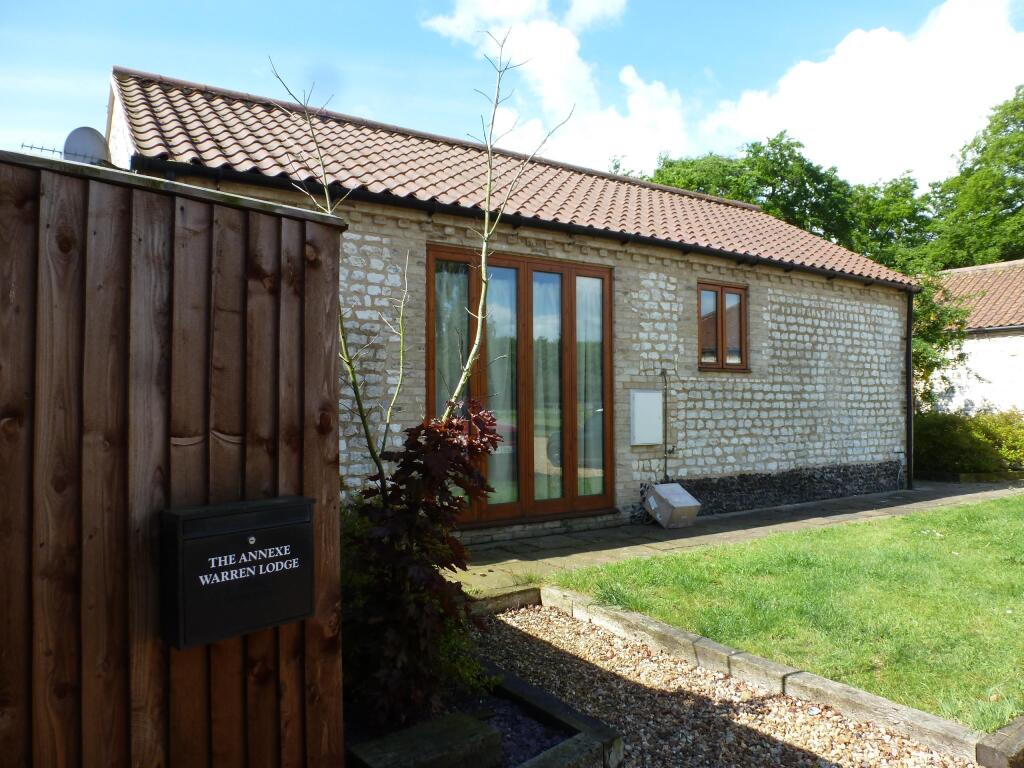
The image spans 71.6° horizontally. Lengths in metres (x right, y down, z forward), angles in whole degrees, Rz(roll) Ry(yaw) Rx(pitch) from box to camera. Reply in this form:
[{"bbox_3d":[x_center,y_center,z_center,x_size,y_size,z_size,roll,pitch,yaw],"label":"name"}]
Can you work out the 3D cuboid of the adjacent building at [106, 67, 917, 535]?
[{"bbox_3d":[0.173,-0.874,10.047,10.350,4.880,5.750,1,-2,-32],"label":"adjacent building"}]

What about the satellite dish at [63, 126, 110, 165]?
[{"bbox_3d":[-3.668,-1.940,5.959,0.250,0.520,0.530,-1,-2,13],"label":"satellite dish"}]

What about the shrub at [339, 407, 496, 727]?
[{"bbox_3d":[-0.410,0.790,3.150,0.680,1.380,0.620,0,-2,-11],"label":"shrub"}]

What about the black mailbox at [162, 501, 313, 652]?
[{"bbox_3d":[-0.722,0.487,1.885,0.115,0.322,0.370,-2,-3,43],"label":"black mailbox"}]

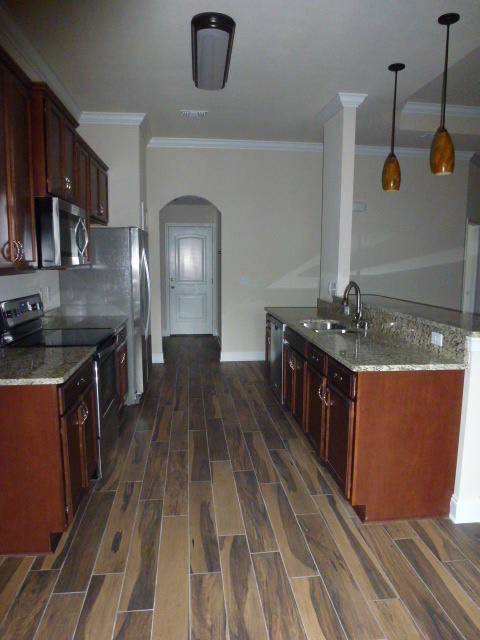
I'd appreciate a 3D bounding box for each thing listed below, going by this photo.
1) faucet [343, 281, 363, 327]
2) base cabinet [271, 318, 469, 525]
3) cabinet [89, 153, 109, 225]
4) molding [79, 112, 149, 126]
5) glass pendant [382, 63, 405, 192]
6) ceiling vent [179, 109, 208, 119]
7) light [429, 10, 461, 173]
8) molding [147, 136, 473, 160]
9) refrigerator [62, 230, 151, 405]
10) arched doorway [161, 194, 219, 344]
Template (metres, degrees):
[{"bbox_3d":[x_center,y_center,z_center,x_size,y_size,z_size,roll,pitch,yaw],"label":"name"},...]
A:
[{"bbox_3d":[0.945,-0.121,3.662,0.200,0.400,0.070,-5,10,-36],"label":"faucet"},{"bbox_3d":[0.762,0.524,3.825,0.627,0.874,2.816,-1,8,-7],"label":"base cabinet"},{"bbox_3d":[-1.625,-1.341,4.614,0.350,0.650,0.910,-1,8,-7],"label":"cabinet"},{"bbox_3d":[-1.407,-2.216,4.891,0.756,0.109,0.095,-1,8,-7],"label":"molding"},{"bbox_3d":[1.275,-1.586,3.683,0.145,1.000,0.145,-1,8,-7],"label":"glass pendant"},{"bbox_3d":[-0.513,-2.268,4.917,0.308,0.025,0.298,-1,8,-7],"label":"ceiling vent"},{"bbox_3d":[1.361,-1.481,2.956,0.150,1.000,0.150,-1,8,-7],"label":"light"},{"bbox_3d":[1.087,-2.391,6.172,4.600,0.120,0.100,-1,8,-7],"label":"molding"},{"bbox_3d":[-1.384,-0.066,4.817,0.800,1.770,0.910,-1,8,-7],"label":"refrigerator"},{"bbox_3d":[-0.692,-0.555,6.313,0.858,2.344,0.179,-1,8,-7],"label":"arched doorway"}]

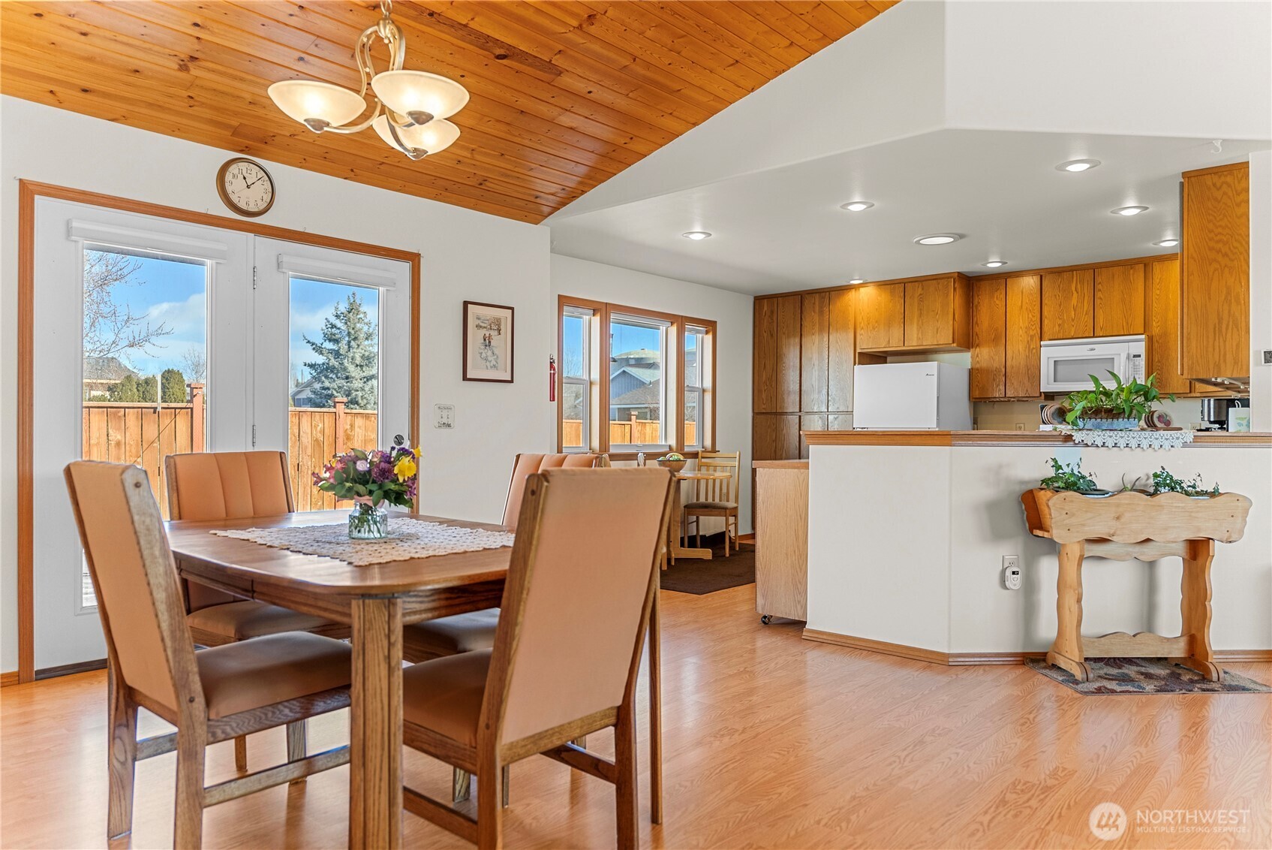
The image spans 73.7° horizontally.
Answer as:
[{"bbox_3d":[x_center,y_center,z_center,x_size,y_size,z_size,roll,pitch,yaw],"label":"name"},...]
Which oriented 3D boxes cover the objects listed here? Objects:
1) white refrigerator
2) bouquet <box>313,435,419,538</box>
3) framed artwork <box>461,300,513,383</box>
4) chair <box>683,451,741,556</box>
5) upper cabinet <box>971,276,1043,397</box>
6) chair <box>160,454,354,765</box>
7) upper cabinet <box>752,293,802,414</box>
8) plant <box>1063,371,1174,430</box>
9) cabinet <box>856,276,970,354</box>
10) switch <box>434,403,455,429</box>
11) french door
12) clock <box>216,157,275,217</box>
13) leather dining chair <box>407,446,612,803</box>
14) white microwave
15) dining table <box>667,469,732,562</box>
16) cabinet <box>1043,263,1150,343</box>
[{"bbox_3d":[2.535,0.299,7.774,0.778,1.667,0.740,0,0,41],"label":"white refrigerator"},{"bbox_3d":[-0.818,0.203,2.588,0.330,0.273,0.300,0,0,-18],"label":"bouquet"},{"bbox_3d":[-0.944,-0.532,5.506,0.025,0.508,0.429,0,0,40],"label":"framed artwork"},{"bbox_3d":[0.671,0.680,7.487,0.420,0.890,0.500,0,0,18],"label":"chair"},{"bbox_3d":[3.287,-0.747,7.433,0.581,1.077,0.330,0,0,41],"label":"upper cabinet"},{"bbox_3d":[-1.321,0.601,3.059,0.640,1.000,0.480,0,0,41],"label":"chair"},{"bbox_3d":[1.589,-0.703,8.630,0.538,1.172,0.600,0,0,40],"label":"upper cabinet"},{"bbox_3d":[2.314,-0.117,4.070,0.490,0.275,0.270,0,0,-4],"label":"plant"},{"bbox_3d":[2.607,-0.982,7.839,0.923,0.610,0.600,0,0,41],"label":"cabinet"},{"bbox_3d":[-1.177,-0.055,5.243,0.012,0.150,0.145,0,0,40],"label":"switch"},{"bbox_3d":[-1.974,0.041,4.347,0.070,2.031,1.889,0,0,40],"label":"french door"},{"bbox_3d":[-1.971,-1.200,4.300,0.050,0.285,0.285,0,0,41],"label":"clock"},{"bbox_3d":[-0.486,0.599,2.869,0.471,1.001,0.668,0,0,40],"label":"leather dining chair"},{"bbox_3d":[3.740,-0.477,6.885,0.744,0.425,0.390,0,0,40],"label":"white microwave"},{"bbox_3d":[0.366,0.742,7.089,0.840,0.740,0.760,0,0,18],"label":"dining table"},{"bbox_3d":[3.799,-0.988,6.994,0.766,0.595,0.330,0,0,41],"label":"cabinet"}]

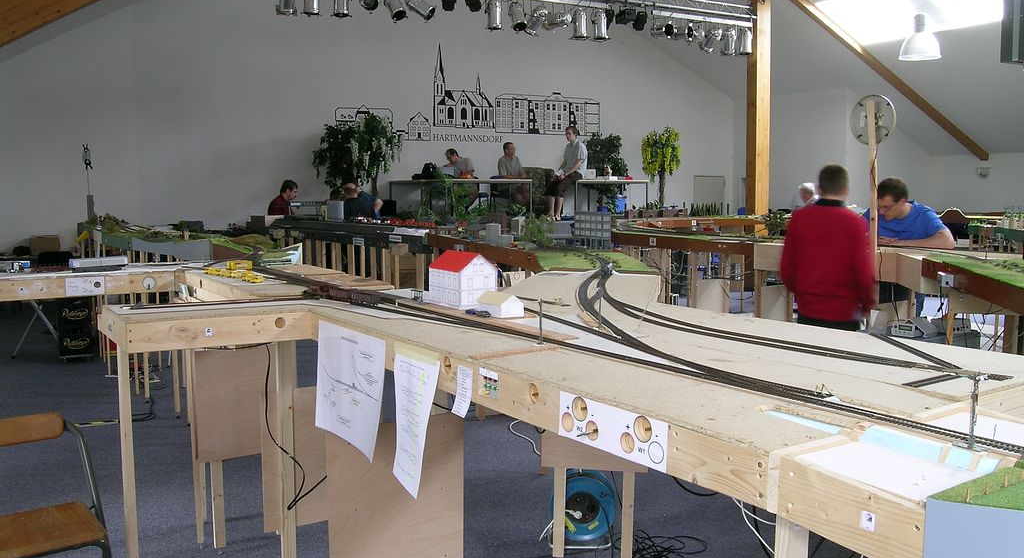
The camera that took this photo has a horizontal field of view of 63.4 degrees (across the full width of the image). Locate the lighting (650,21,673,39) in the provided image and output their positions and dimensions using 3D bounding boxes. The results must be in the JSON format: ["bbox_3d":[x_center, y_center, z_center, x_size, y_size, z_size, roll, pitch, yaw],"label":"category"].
[{"bbox_3d":[2.335,-3.869,12.896,0.240,0.240,0.420,-4,13,-35],"label":"lighting"}]

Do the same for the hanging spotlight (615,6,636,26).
[{"bbox_3d":[1.699,-3.945,12.400,0.320,0.250,0.230,-21,17,-35],"label":"hanging spotlight"}]

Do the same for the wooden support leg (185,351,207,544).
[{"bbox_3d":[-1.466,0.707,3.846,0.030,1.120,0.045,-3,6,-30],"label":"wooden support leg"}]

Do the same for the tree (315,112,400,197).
[{"bbox_3d":[-2.481,-1.790,13.300,1.250,1.680,1.050,-3,6,-23],"label":"tree"}]

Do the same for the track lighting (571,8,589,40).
[{"bbox_3d":[1.005,-3.778,12.248,0.240,0.430,0.240,1,6,0],"label":"track lighting"}]

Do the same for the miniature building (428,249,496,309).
[{"bbox_3d":[-0.157,0.001,2.735,0.146,0.166,0.206,-4,7,-34],"label":"miniature building"}]

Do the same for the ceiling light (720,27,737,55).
[{"bbox_3d":[3.530,-3.855,13.474,0.240,0.430,0.240,-2,19,-25],"label":"ceiling light"}]

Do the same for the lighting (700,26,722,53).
[{"bbox_3d":[2.960,-3.557,12.352,0.200,0.200,0.395,-3,-36,-29],"label":"lighting"}]

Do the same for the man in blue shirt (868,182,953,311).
[{"bbox_3d":[2.694,0.142,5.637,0.660,1.640,0.550,3,7,25],"label":"man in blue shirt"}]

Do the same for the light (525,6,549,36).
[{"bbox_3d":[0.328,-3.453,11.086,0.200,0.395,0.200,-4,51,-33],"label":"light"}]

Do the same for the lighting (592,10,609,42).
[{"bbox_3d":[1.304,-3.734,12.200,0.220,0.420,0.220,0,5,0],"label":"lighting"}]

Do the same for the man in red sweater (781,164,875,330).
[{"bbox_3d":[1.964,0.170,5.194,0.560,1.760,0.360,2,6,14],"label":"man in red sweater"}]

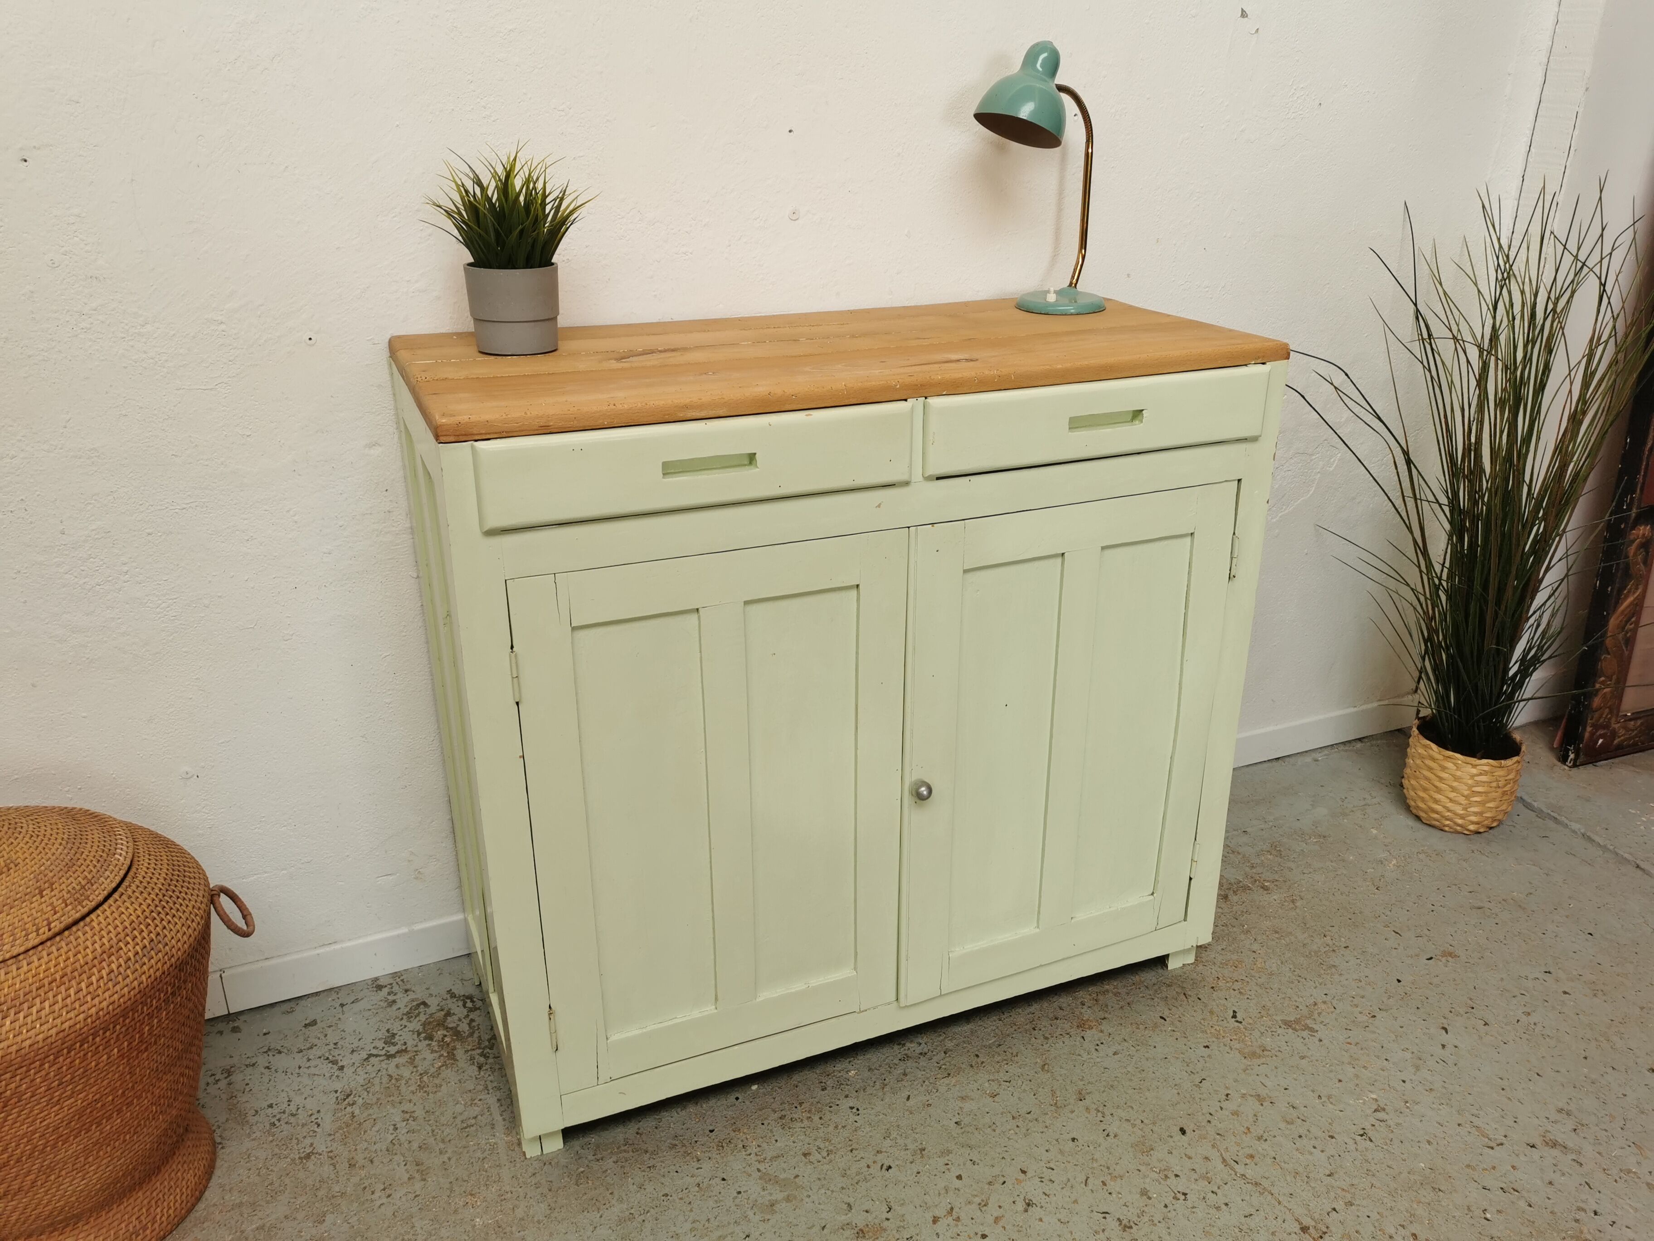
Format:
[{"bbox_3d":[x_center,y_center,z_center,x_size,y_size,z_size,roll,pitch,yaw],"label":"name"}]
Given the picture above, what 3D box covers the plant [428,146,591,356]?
[{"bbox_3d":[-0.359,-0.423,1.478,0.180,0.222,0.177,-9,24,-21],"label":"plant"}]

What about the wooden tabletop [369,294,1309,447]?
[{"bbox_3d":[0.018,-0.327,1.569,1.010,0.025,0.419,-9,24,-21],"label":"wooden tabletop"}]

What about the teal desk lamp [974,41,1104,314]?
[{"bbox_3d":[0.286,-0.576,1.694,0.125,0.337,0.238,20,30,40],"label":"teal desk lamp"}]

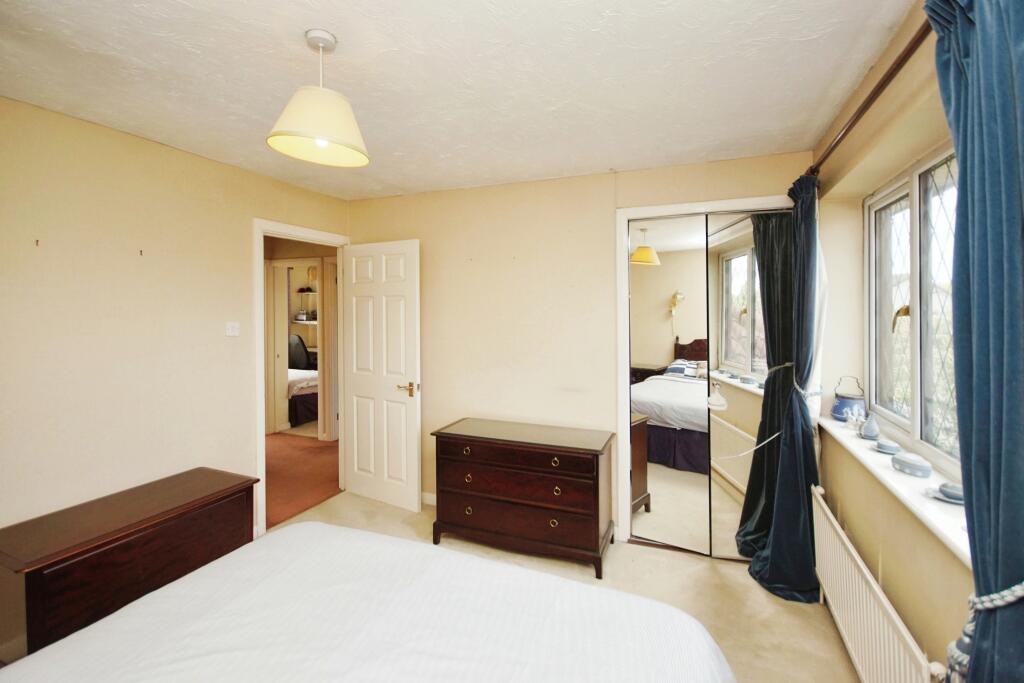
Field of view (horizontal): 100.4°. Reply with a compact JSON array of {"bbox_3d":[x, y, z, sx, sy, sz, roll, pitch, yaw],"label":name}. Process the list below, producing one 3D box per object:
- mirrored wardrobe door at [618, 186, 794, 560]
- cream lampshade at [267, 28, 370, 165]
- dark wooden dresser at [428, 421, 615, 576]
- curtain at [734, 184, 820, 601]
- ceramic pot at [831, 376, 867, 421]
[{"bbox_3d":[1.187,0.242,2.612,1.070,2.145,0.090,0,2,22],"label":"mirrored wardrobe door"},{"bbox_3d":[-0.645,-0.831,1.443,0.320,0.380,0.320,0,2,22],"label":"cream lampshade"},{"bbox_3d":[0.079,0.936,2.707,1.088,0.693,0.463,0,2,22],"label":"dark wooden dresser"},{"bbox_3d":[1.466,0.240,2.323,0.330,2.185,0.300,0,2,22],"label":"curtain"},{"bbox_3d":[1.918,0.330,2.431,0.150,0.215,0.150,0,2,22],"label":"ceramic pot"}]

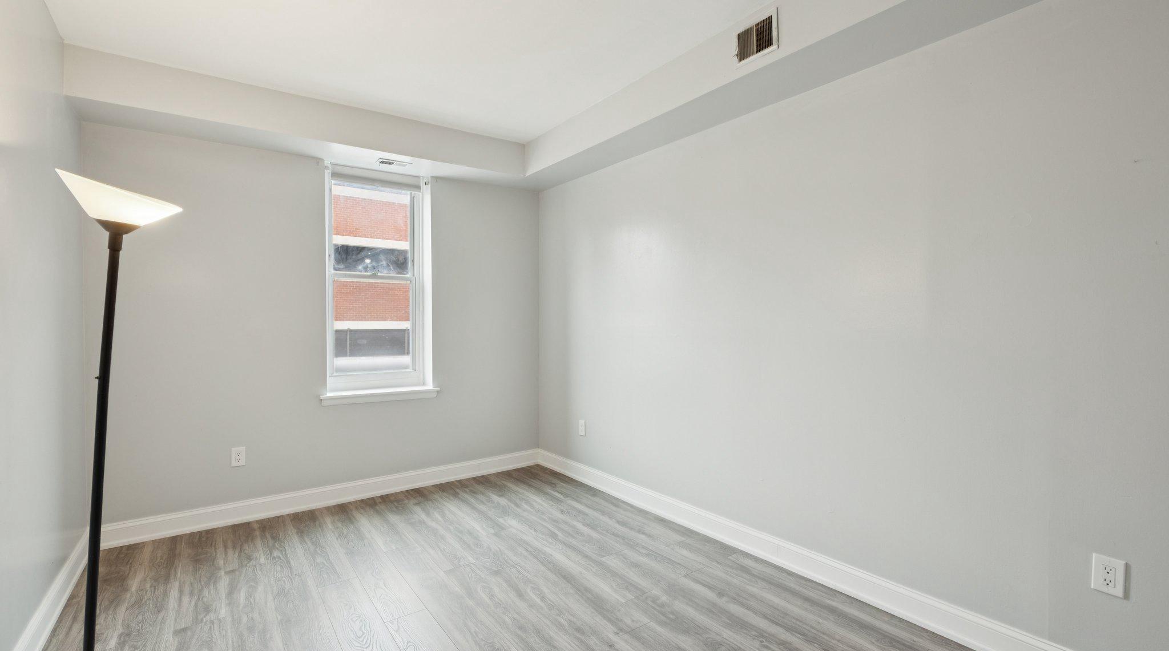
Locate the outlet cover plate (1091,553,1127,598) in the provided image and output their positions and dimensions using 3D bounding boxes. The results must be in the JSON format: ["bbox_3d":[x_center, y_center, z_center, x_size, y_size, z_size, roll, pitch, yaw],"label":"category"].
[{"bbox_3d":[1.796,0.859,1.668,0.008,0.123,0.079,-1,1,-38],"label":"outlet cover plate"}]

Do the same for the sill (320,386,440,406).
[{"bbox_3d":[-1.602,0.555,3.861,0.858,0.077,0.200,-1,1,-34],"label":"sill"}]

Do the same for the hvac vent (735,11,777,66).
[{"bbox_3d":[0.805,-1.348,2.293,0.020,0.190,0.230,-1,1,-38],"label":"hvac vent"}]

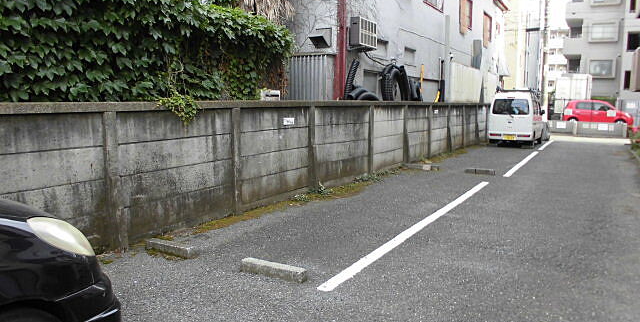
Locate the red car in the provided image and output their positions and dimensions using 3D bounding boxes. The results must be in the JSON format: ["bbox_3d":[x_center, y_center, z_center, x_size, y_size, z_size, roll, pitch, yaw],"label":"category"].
[{"bbox_3d":[15.736,-2.643,27.200,3.460,1.570,1.550,5,8,30],"label":"red car"}]

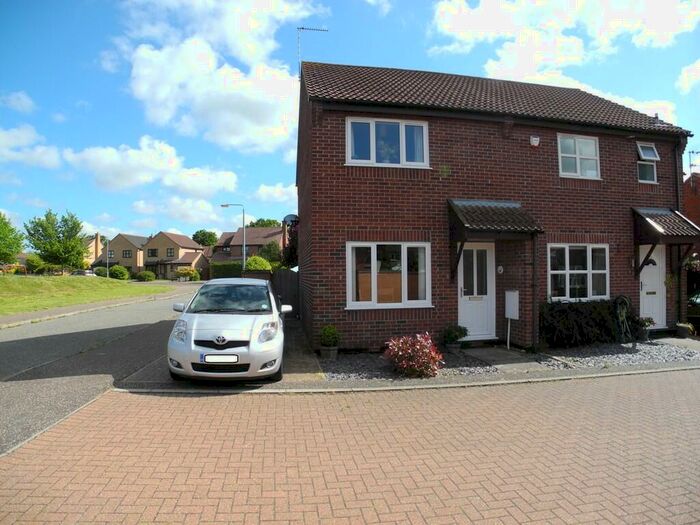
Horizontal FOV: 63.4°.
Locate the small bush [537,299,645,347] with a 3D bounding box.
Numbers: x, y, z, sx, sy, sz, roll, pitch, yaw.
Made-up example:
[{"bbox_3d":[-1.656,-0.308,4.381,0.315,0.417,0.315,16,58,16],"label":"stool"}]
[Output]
[{"bbox_3d":[5.140,1.309,12.050,2.000,1.030,0.750,0,-2,-14],"label":"small bush"}]

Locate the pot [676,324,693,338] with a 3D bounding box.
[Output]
[{"bbox_3d":[7.739,1.608,13.100,0.380,0.330,0.360,0,-1,-14],"label":"pot"}]

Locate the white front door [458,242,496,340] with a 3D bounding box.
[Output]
[{"bbox_3d":[2.677,0.598,11.888,0.880,2.080,0.100,0,-1,-14],"label":"white front door"}]

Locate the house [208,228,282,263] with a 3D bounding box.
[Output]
[{"bbox_3d":[-13.151,-1.031,73.000,9.800,7.100,8.000,0,-1,2],"label":"house"}]

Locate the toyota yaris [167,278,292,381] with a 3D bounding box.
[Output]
[{"bbox_3d":[-1.880,0.970,9.450,1.740,1.520,3.780,0,-1,-4],"label":"toyota yaris"}]

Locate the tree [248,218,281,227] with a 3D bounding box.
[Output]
[{"bbox_3d":[-13.591,-2.146,90.000,7.200,9.800,7.200,0,-1,-11],"label":"tree"}]

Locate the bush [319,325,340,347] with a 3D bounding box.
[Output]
[{"bbox_3d":[-0.375,1.334,10.350,0.380,0.410,0.380,-1,-2,0],"label":"bush"}]

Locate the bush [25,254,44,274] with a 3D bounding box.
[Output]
[{"bbox_3d":[-32.880,0.270,59.000,2.100,2.100,2.100,0,0,0],"label":"bush"}]

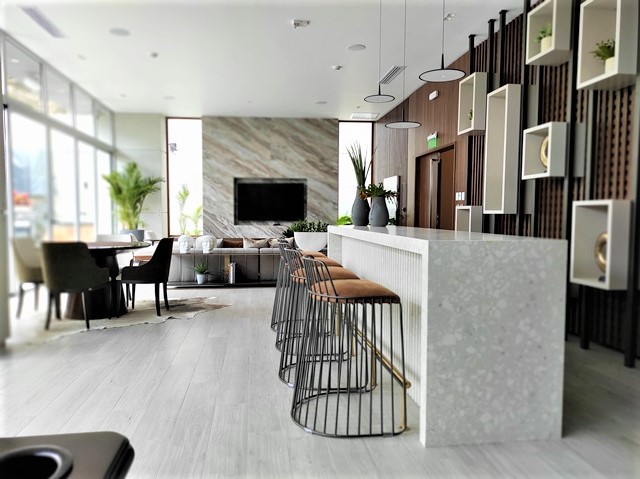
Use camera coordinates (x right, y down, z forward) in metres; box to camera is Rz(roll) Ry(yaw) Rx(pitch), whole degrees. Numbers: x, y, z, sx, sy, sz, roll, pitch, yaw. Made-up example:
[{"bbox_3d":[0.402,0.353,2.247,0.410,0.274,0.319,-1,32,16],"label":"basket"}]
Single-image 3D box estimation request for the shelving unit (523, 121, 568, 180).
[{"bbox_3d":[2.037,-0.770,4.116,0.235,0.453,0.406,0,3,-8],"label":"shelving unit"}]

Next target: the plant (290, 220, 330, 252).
[{"bbox_3d":[-0.151,-0.057,7.050,0.600,0.512,0.600,0,3,-8],"label":"plant"}]

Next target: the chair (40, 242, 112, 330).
[{"bbox_3d":[-2.354,0.421,4.437,0.554,0.815,0.564,0,3,-5],"label":"chair"}]

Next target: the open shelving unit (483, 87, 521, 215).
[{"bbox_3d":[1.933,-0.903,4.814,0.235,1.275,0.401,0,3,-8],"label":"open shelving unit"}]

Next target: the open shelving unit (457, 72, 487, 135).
[{"bbox_3d":[1.751,-1.536,5.302,0.145,0.613,0.386,0,3,-9],"label":"open shelving unit"}]

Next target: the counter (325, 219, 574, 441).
[{"bbox_3d":[0.625,0.403,3.505,0.686,0.955,2.744,0,3,-8],"label":"counter"}]

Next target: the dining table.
[{"bbox_3d":[-2.377,0.429,4.962,1.129,0.737,1.129,0,3,-9],"label":"dining table"}]

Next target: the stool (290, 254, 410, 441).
[{"bbox_3d":[0.129,0.512,2.493,0.564,0.844,0.559,0,3,-8],"label":"stool"}]

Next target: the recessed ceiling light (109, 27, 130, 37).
[{"bbox_3d":[-2.405,-2.492,5.529,0.243,0.027,0.243,0,3,-8],"label":"recessed ceiling light"}]

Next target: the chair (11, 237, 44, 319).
[{"bbox_3d":[-2.897,0.389,4.912,0.564,0.820,0.543,0,3,-9],"label":"chair"}]

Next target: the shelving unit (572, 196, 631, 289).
[{"bbox_3d":[2.054,0.030,3.398,0.145,0.621,0.388,0,3,-9],"label":"shelving unit"}]

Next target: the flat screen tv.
[{"bbox_3d":[-1.053,-0.810,10.176,1.454,0.836,0.069,0,3,-12],"label":"flat screen tv"}]

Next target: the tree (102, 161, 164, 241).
[{"bbox_3d":[-3.463,-0.814,8.645,1.129,1.310,1.065,0,3,-9],"label":"tree"}]

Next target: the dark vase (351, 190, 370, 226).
[{"bbox_3d":[0.409,-0.316,4.527,0.181,0.376,0.181,0,3,-8],"label":"dark vase"}]

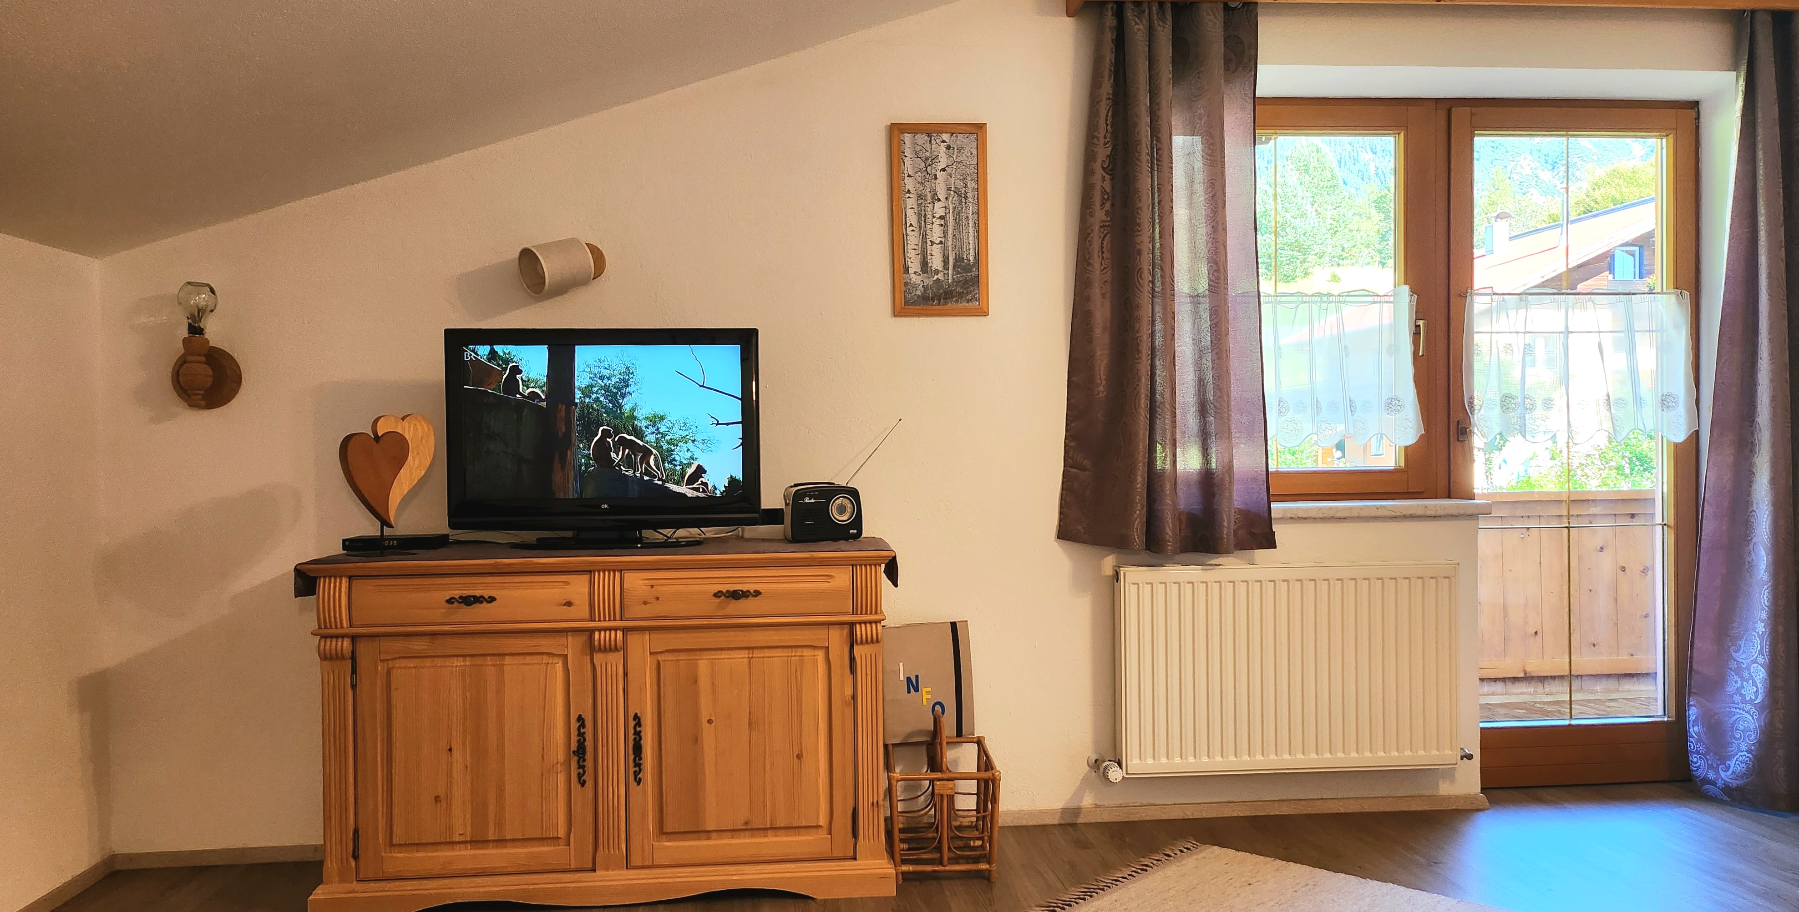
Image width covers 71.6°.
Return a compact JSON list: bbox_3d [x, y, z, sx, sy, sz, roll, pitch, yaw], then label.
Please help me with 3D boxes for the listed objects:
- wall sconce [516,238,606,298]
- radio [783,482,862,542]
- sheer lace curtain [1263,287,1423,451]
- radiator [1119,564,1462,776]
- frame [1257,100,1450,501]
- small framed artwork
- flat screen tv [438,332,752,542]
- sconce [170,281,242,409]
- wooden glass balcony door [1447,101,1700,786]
[{"bbox_3d":[-0.917,-0.510,3.401,0.218,0.149,0.200,-1,1,-4],"label":"wall sconce"},{"bbox_3d":[-0.211,0.156,3.486,0.195,0.164,0.110,-1,1,-18],"label":"radio"},{"bbox_3d":[1.202,-0.274,3.932,0.927,0.509,0.040,-1,1,-4],"label":"sheer lace curtain"},{"bbox_3d":[1.135,0.620,3.657,0.991,0.593,0.105,-1,1,-4],"label":"radiator"},{"bbox_3d":[1.204,-0.491,3.987,1.109,1.262,0.080,-1,1,-4],"label":"frame"},{"bbox_3d":[0.119,-0.682,3.603,0.280,0.554,0.025,-1,1,-4],"label":"small framed artwork"},{"bbox_3d":[-0.786,-0.045,3.358,0.818,0.584,0.200,-1,1,-4],"label":"flat screen tv"},{"bbox_3d":[-1.870,-0.296,3.359,0.175,0.342,0.150,-1,1,-4],"label":"sconce"},{"bbox_3d":[2.175,-0.033,4.070,0.840,2.211,0.080,-1,1,-4],"label":"wooden glass balcony door"}]

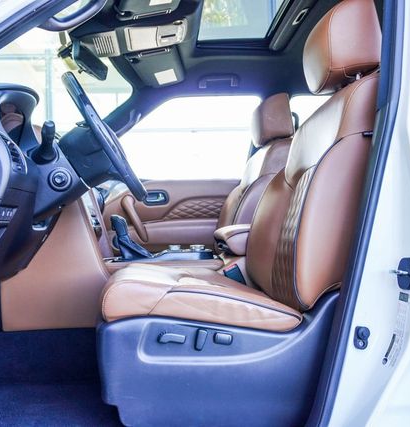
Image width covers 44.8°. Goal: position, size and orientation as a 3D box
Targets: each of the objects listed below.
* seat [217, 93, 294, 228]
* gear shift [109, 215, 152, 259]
[{"bbox_3d":[0.040,0.020,2.110,0.760,1.060,0.550,0,-1,-3],"label":"seat"},{"bbox_3d":[-0.247,0.081,1.680,0.140,0.150,0.090,0,-1,-3],"label":"gear shift"}]

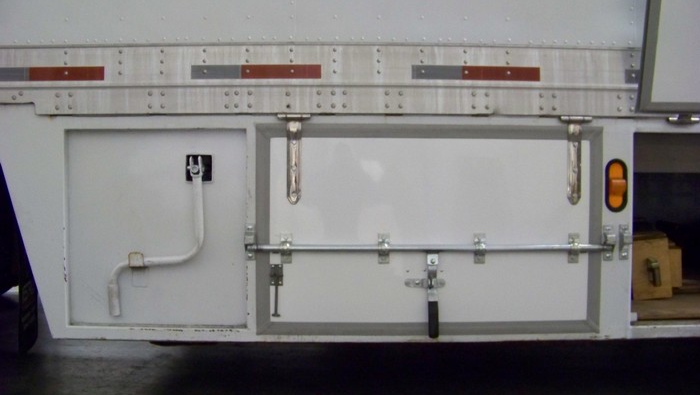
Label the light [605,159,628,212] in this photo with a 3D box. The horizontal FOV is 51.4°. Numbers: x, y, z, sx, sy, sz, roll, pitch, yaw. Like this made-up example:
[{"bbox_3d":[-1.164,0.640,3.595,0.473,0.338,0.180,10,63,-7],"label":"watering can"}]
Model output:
[{"bbox_3d":[0.953,-0.040,2.560,0.085,0.194,0.040,0,2,-1],"label":"light"}]

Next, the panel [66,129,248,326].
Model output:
[{"bbox_3d":[-0.682,0.106,2.555,0.659,0.701,0.030,0,2,-1],"label":"panel"}]

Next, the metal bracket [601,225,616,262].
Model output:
[{"bbox_3d":[0.926,0.165,2.558,0.037,0.131,0.038,0,2,-1],"label":"metal bracket"}]

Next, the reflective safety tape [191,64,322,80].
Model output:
[{"bbox_3d":[-0.325,-0.437,2.516,0.457,0.051,0.004,0,2,-1],"label":"reflective safety tape"}]

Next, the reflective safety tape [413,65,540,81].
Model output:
[{"bbox_3d":[0.442,-0.435,2.531,0.458,0.051,0.004,0,2,-1],"label":"reflective safety tape"}]

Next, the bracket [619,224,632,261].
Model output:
[{"bbox_3d":[0.984,0.163,2.559,0.036,0.130,0.038,0,2,-1],"label":"bracket"}]

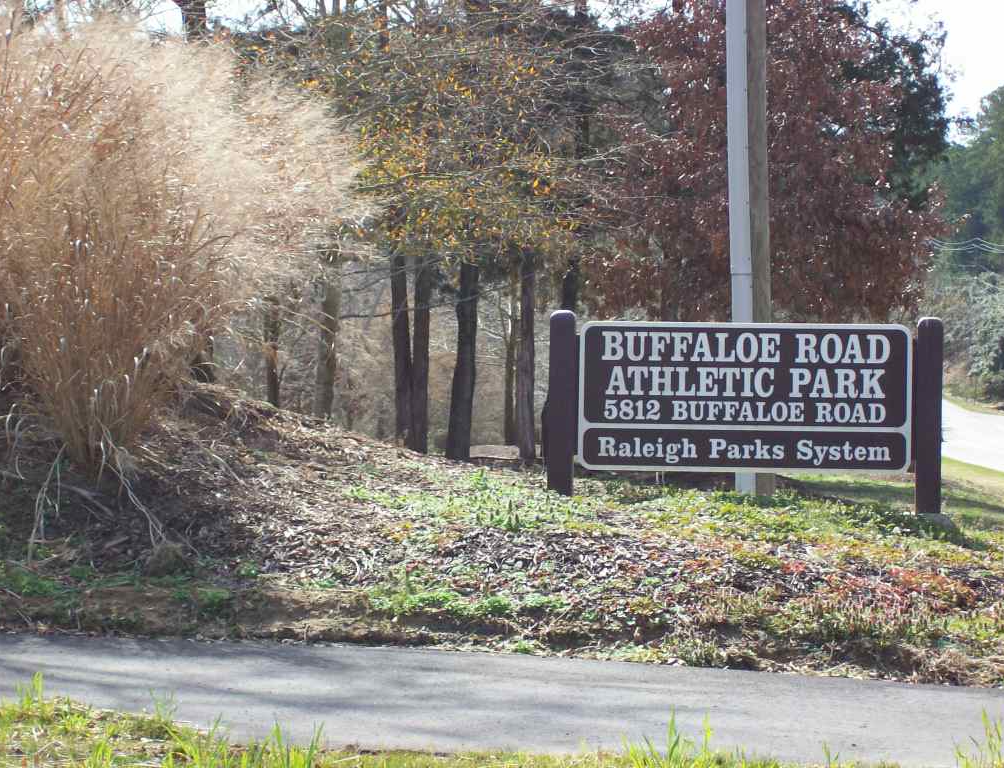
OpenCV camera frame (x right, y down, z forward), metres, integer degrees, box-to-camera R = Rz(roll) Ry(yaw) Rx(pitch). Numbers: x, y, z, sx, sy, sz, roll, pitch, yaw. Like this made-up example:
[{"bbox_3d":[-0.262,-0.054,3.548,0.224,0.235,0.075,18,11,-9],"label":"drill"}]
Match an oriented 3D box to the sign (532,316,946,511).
[{"bbox_3d":[1.778,0.211,23.250,2.861,1.452,0.190,0,0,0],"label":"sign"}]

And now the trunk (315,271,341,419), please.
[{"bbox_3d":[-2.015,-0.458,37.000,0.232,1.717,0.232,3,0,0],"label":"trunk"}]

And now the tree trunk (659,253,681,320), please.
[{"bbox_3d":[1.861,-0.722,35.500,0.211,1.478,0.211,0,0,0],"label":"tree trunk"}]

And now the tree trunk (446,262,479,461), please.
[{"bbox_3d":[-0.406,-0.236,33.500,0.273,2.079,0.273,3,0,0],"label":"tree trunk"}]

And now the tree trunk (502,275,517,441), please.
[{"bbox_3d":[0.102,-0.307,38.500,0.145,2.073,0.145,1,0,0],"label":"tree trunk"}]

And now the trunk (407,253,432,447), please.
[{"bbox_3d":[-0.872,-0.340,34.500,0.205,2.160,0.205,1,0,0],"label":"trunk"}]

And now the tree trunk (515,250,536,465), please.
[{"bbox_3d":[0.253,-0.274,33.000,0.196,2.211,0.196,1,0,0],"label":"tree trunk"}]

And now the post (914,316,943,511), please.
[{"bbox_3d":[3.109,0.229,23.250,0.185,1.438,0.185,0,0,0],"label":"post"}]

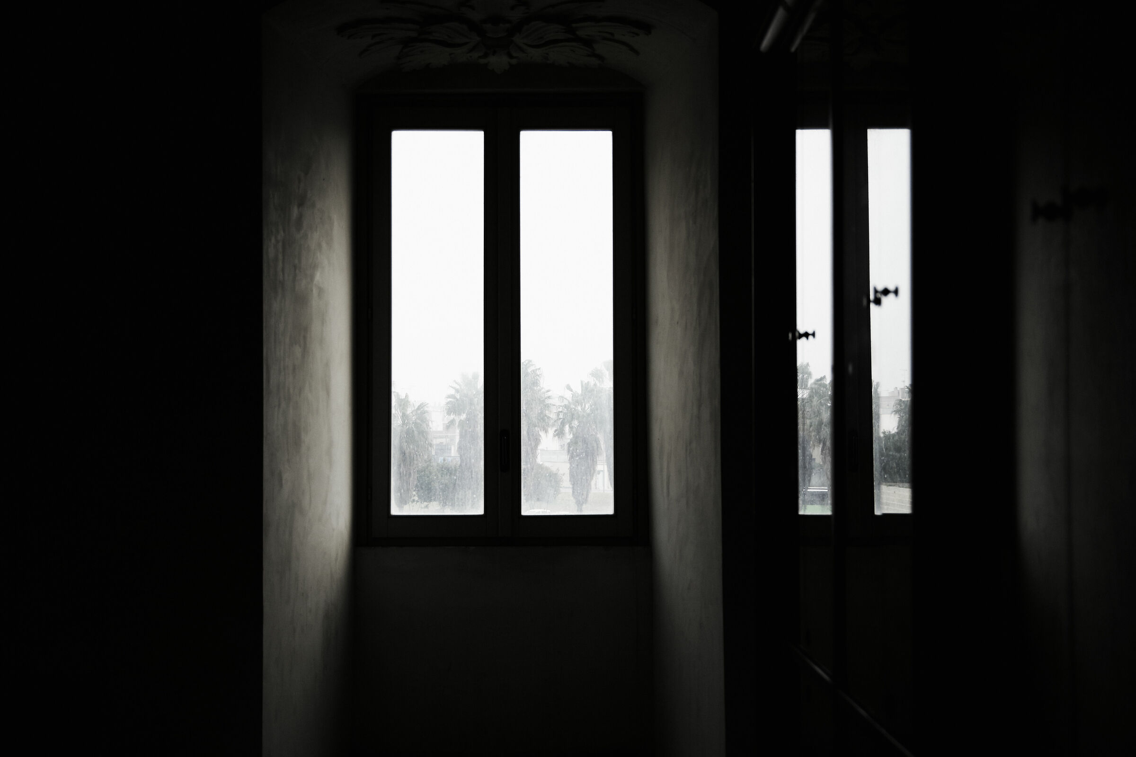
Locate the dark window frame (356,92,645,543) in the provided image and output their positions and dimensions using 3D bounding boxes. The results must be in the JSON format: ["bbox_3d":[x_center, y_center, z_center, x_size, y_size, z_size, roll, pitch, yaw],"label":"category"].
[{"bbox_3d":[-0.272,-0.249,7.130,1.150,1.850,0.100,0,-2,0],"label":"dark window frame"}]

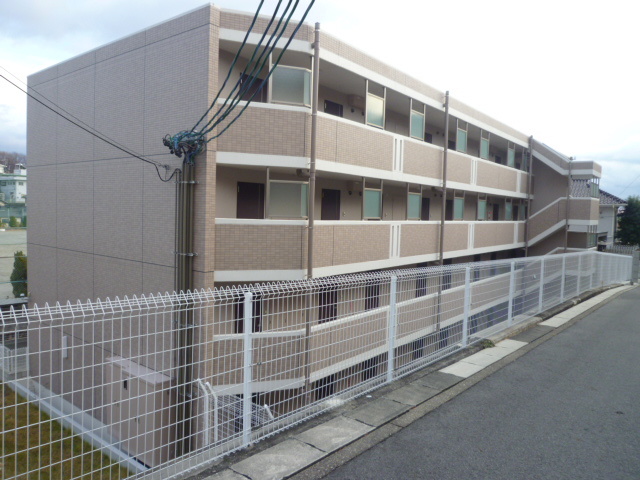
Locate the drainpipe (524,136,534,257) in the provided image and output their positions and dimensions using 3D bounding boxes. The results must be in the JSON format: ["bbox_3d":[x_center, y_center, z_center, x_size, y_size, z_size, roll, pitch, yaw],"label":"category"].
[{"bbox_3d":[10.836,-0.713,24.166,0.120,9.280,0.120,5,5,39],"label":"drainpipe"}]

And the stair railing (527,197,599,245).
[{"bbox_3d":[12.661,-0.889,24.216,3.087,2.591,2.227,5,5,39],"label":"stair railing"}]

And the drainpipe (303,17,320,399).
[{"bbox_3d":[-0.224,0.266,10.608,0.120,10.231,0.120,5,5,39],"label":"drainpipe"}]

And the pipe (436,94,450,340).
[{"bbox_3d":[4.213,0.047,16.065,0.120,10.231,0.120,5,5,39],"label":"pipe"}]

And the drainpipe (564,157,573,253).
[{"bbox_3d":[12.251,-0.264,22.981,0.120,7.610,0.120,5,5,39],"label":"drainpipe"}]

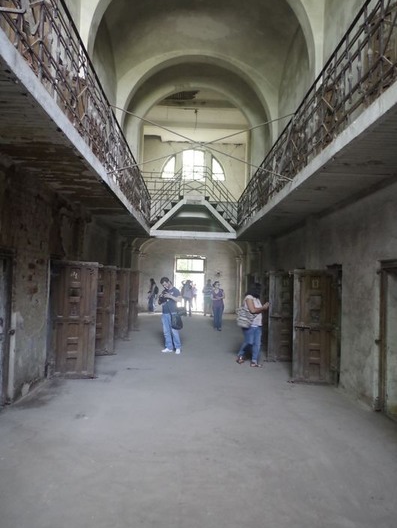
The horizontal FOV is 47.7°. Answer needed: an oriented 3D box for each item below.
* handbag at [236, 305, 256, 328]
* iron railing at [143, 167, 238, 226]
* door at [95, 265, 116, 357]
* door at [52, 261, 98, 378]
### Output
[{"bbox_3d":[0.949,1.044,8.875,0.360,0.440,0.180,1,-2,24],"label":"handbag"},{"bbox_3d":[-0.129,-1.865,14.279,2.690,2.100,0.800,2,-2,-1],"label":"iron railing"},{"bbox_3d":[-2.111,0.991,9.590,0.735,1.900,0.070,3,-2,-21],"label":"door"},{"bbox_3d":[-2.040,0.911,7.402,0.735,1.900,0.070,2,-2,-5],"label":"door"}]

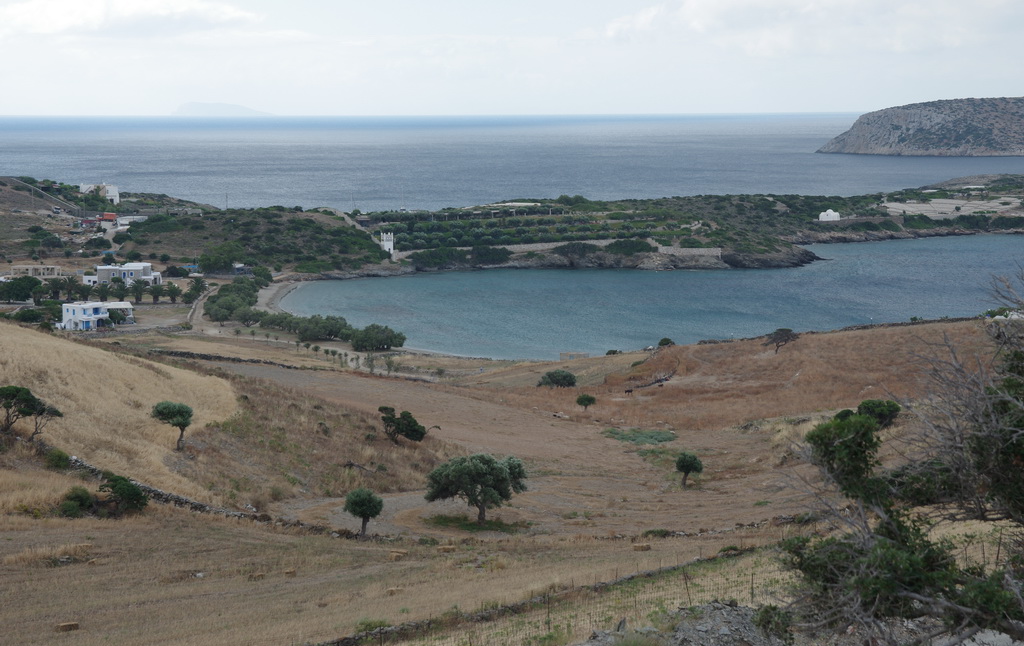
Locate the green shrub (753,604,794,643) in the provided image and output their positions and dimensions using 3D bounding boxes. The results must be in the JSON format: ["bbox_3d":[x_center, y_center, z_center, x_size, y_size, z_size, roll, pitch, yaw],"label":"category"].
[{"bbox_3d":[6.142,7.058,50.000,0.987,0.864,0.950,0,6,0],"label":"green shrub"}]

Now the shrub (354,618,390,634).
[{"bbox_3d":[-5.898,12.853,90.000,1.522,0.683,1.200,0,6,0],"label":"shrub"}]

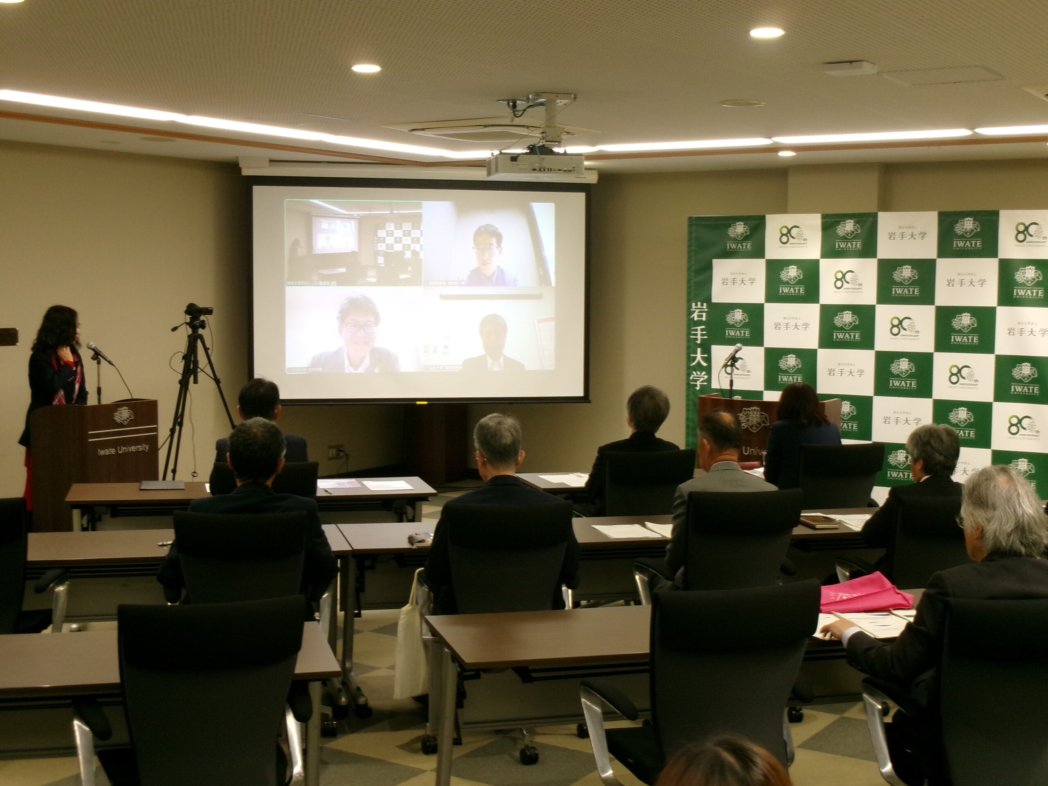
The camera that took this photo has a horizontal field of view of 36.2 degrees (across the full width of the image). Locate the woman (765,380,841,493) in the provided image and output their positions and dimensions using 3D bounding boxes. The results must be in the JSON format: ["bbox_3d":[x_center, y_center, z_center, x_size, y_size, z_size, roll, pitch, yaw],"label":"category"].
[{"bbox_3d":[1.385,0.571,8.366,0.480,1.260,0.750,-1,4,-16],"label":"woman"}]

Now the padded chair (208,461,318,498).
[{"bbox_3d":[-1.191,0.758,7.315,0.620,0.970,0.650,0,4,-13],"label":"padded chair"}]

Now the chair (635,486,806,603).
[{"bbox_3d":[0.783,0.840,6.495,0.660,0.980,0.660,-1,6,-16],"label":"chair"}]

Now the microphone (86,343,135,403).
[{"bbox_3d":[-2.309,-0.111,8.899,0.260,0.360,0.150,4,6,32],"label":"microphone"}]

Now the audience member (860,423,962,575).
[{"bbox_3d":[1.568,0.710,6.703,0.550,1.250,0.750,-1,4,-16],"label":"audience member"}]

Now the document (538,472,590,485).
[{"bbox_3d":[0.261,0.460,8.579,0.300,0.010,0.400,0,4,-13],"label":"document"}]

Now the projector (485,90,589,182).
[{"bbox_3d":[0.101,-1.259,7.910,0.460,0.410,0.380,0,4,-13],"label":"projector"}]

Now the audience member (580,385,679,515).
[{"bbox_3d":[0.524,0.574,8.037,0.540,1.280,0.750,-1,4,-14],"label":"audience member"}]

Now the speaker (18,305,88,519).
[{"bbox_3d":[-2.662,0.278,9.066,0.320,1.570,0.450,2,5,15],"label":"speaker"}]

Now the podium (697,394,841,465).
[{"bbox_3d":[1.587,0.530,10.340,0.880,1.040,0.520,2,4,23],"label":"podium"}]

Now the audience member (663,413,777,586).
[{"bbox_3d":[0.740,0.686,6.581,0.540,1.270,0.750,-1,5,-15],"label":"audience member"}]

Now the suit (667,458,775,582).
[{"bbox_3d":[0.781,0.563,6.449,0.520,0.660,0.500,-1,5,-15],"label":"suit"}]

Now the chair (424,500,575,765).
[{"bbox_3d":[-0.087,0.861,6.196,0.660,0.980,0.660,0,5,-7],"label":"chair"}]

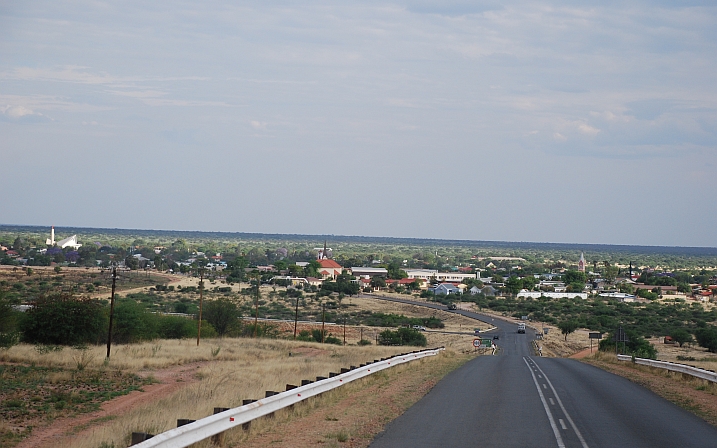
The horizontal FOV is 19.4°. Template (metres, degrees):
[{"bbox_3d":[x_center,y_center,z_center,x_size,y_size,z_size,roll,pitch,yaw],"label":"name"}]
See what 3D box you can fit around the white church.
[{"bbox_3d":[-266.790,13.520,1900.000,23.000,24.000,26.000,2,0,-30],"label":"white church"}]

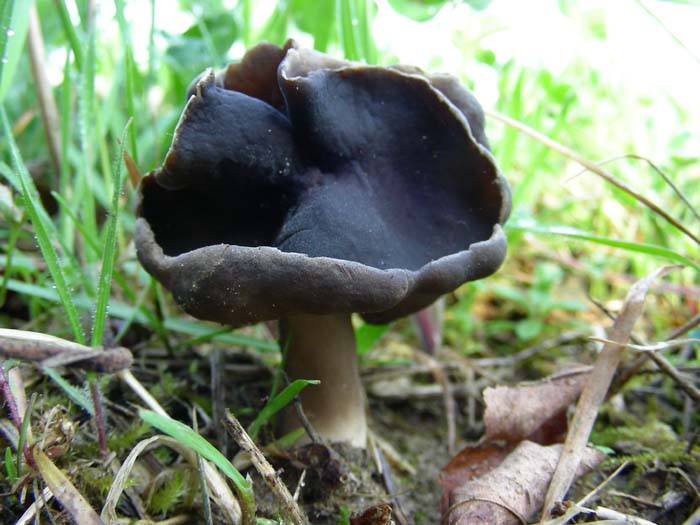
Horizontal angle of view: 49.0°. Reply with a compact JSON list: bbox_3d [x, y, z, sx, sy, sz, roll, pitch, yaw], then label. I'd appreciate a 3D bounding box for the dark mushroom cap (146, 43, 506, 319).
[{"bbox_3d":[-0.003,-0.012,0.105,0.048,0.035,0.044,0,12,0],"label":"dark mushroom cap"}]

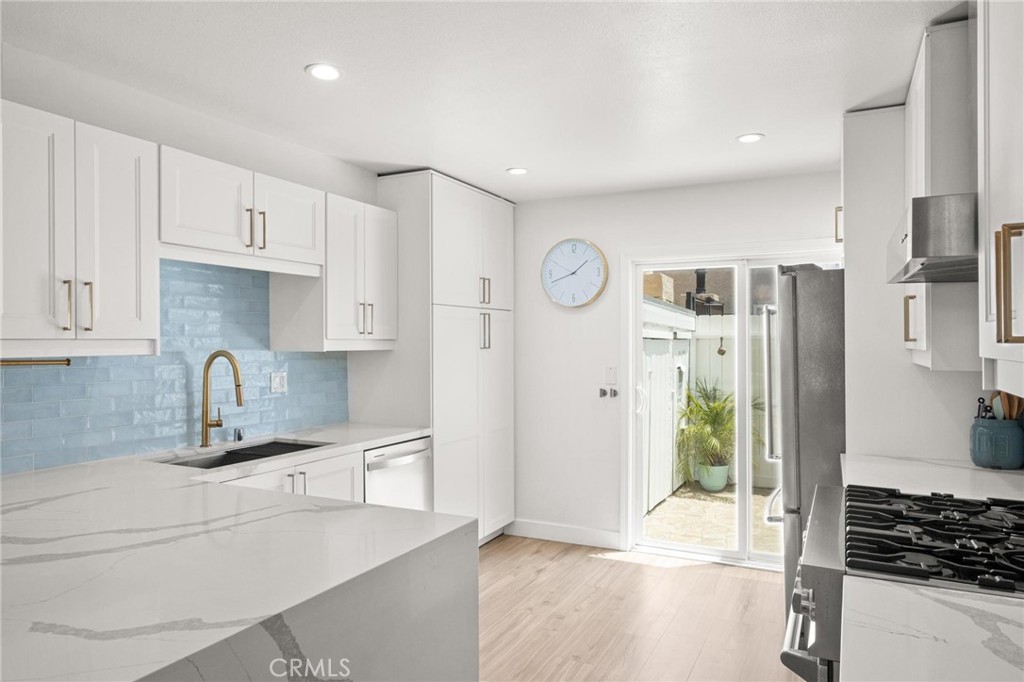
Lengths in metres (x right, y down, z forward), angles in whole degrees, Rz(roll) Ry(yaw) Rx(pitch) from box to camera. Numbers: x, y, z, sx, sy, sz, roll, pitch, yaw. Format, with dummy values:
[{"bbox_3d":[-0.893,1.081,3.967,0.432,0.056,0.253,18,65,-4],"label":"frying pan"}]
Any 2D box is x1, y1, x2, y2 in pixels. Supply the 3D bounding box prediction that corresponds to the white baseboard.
[{"bbox_3d":[0.347,1.374,4.478,0.900,0.115,0.018,0,0,28],"label":"white baseboard"}]

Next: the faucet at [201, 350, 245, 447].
[{"bbox_3d":[-1.383,0.278,3.029,0.270,0.473,0.115,0,0,28],"label":"faucet"}]

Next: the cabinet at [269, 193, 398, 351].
[{"bbox_3d":[-1.012,-0.358,3.613,0.420,0.828,0.587,0,0,28],"label":"cabinet"}]

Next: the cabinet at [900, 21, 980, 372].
[{"bbox_3d":[1.680,-0.467,2.233,0.408,1.115,0.665,0,0,28],"label":"cabinet"}]

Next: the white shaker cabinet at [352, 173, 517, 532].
[{"bbox_3d":[-0.512,0.215,4.299,0.660,2.440,1.090,0,0,28],"label":"white shaker cabinet"}]

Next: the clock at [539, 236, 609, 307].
[{"bbox_3d":[0.435,-0.483,4.391,0.482,0.478,0.046,0,0,28],"label":"clock"}]

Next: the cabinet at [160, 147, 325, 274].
[{"bbox_3d":[-1.357,-0.553,2.955,0.415,0.440,0.893,0,0,28],"label":"cabinet"}]

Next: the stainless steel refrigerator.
[{"bbox_3d":[1.806,0.538,3.111,0.845,1.769,0.910,0,0,28],"label":"stainless steel refrigerator"}]

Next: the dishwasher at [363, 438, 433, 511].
[{"bbox_3d":[-0.870,0.989,3.537,0.625,0.850,0.585,0,0,28],"label":"dishwasher"}]

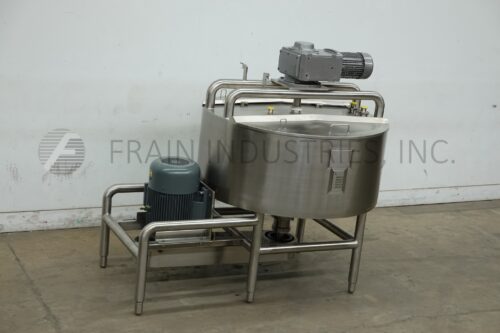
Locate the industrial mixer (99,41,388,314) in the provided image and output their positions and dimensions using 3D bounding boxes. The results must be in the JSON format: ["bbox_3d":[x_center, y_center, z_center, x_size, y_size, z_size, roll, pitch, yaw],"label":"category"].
[{"bbox_3d":[0.037,-0.024,6.784,2.162,1.976,1.500,-1,16,-26],"label":"industrial mixer"}]

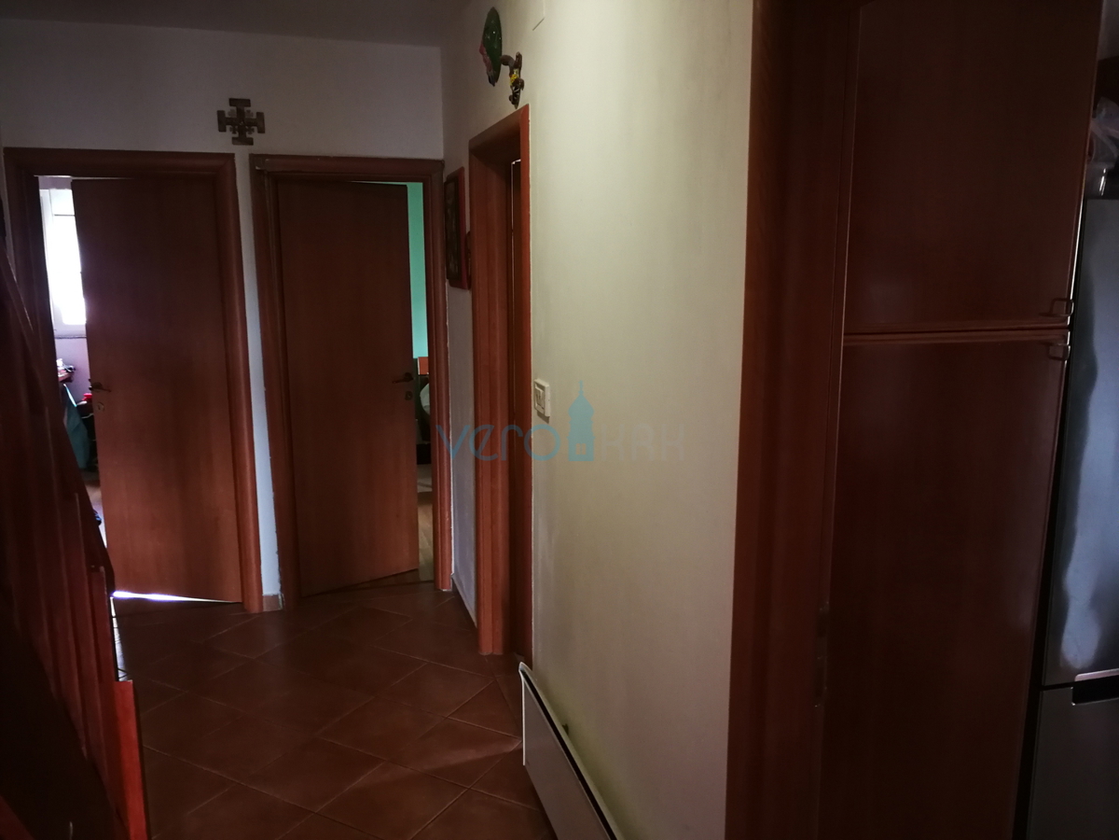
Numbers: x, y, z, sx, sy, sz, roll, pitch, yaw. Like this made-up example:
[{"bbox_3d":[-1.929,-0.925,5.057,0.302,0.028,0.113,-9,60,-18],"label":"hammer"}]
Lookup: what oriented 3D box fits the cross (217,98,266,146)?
[{"bbox_3d":[-1.403,-1.314,3.853,0.196,0.196,0.020,-3,10,-16],"label":"cross"}]

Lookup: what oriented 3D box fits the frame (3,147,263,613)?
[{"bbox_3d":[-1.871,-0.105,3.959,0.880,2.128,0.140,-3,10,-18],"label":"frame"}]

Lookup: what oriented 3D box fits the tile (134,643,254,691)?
[{"bbox_3d":[-1.523,1.033,3.642,0.330,0.010,0.330,5,11,28],"label":"tile"}]

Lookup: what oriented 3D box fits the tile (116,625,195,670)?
[{"bbox_3d":[-1.807,0.999,3.775,0.330,0.010,0.330,5,11,28],"label":"tile"}]

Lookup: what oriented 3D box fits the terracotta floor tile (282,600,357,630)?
[{"bbox_3d":[-1.200,0.933,4.217,0.330,0.010,0.330,5,11,28],"label":"terracotta floor tile"}]

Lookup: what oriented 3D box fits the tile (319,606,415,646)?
[{"bbox_3d":[-0.910,0.962,4.065,0.330,0.010,0.330,5,11,28],"label":"tile"}]

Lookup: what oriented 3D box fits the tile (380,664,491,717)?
[{"bbox_3d":[-0.487,1.065,3.461,0.330,0.010,0.330,5,11,28],"label":"tile"}]

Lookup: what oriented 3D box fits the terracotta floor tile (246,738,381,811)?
[{"bbox_3d":[-0.808,1.163,2.877,0.330,0.010,0.330,5,11,28],"label":"terracotta floor tile"}]

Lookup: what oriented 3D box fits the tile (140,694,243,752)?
[{"bbox_3d":[-1.392,1.110,3.195,0.330,0.010,0.330,5,11,28],"label":"tile"}]

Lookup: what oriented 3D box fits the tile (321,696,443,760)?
[{"bbox_3d":[-0.648,1.115,3.173,0.330,0.010,0.330,5,11,28],"label":"tile"}]

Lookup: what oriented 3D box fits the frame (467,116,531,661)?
[{"bbox_3d":[-0.173,0.006,3.244,0.140,2.118,0.873,-3,10,-16],"label":"frame"}]

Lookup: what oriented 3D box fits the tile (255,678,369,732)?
[{"bbox_3d":[-0.939,1.087,3.332,0.330,0.010,0.330,5,11,28],"label":"tile"}]

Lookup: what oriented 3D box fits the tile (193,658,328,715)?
[{"bbox_3d":[-1.231,1.060,3.483,0.330,0.010,0.330,5,11,28],"label":"tile"}]

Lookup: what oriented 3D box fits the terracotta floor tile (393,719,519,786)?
[{"bbox_3d":[-0.356,1.142,3.015,0.330,0.010,0.330,5,11,28],"label":"terracotta floor tile"}]

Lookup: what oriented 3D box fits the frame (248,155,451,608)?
[{"bbox_3d":[-0.963,-0.158,4.202,0.840,2.118,0.140,-3,10,-16],"label":"frame"}]

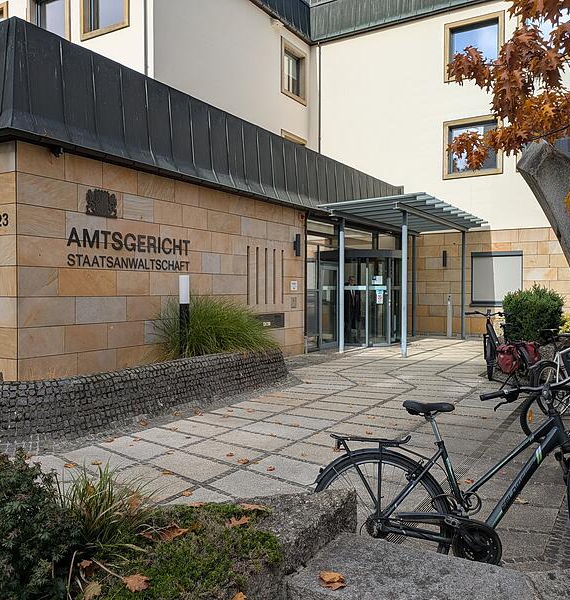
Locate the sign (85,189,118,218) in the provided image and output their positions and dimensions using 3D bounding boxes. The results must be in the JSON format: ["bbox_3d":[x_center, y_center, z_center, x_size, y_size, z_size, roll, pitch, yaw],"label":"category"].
[{"bbox_3d":[-2.555,-1.339,8.059,0.050,0.350,0.540,1,1,30],"label":"sign"}]

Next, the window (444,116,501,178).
[{"bbox_3d":[6.061,-4.897,18.647,1.855,1.860,0.200,1,1,31],"label":"window"}]

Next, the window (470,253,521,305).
[{"bbox_3d":[6.714,-0.659,18.331,1.550,1.705,0.200,1,1,31],"label":"window"}]

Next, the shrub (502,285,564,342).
[{"bbox_3d":[5.740,0.336,13.400,1.380,1.380,1.350,0,1,17],"label":"shrub"}]

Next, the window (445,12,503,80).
[{"bbox_3d":[6.095,-8.084,18.574,1.865,1.905,0.200,1,1,31],"label":"window"}]

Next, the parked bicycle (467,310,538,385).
[{"bbox_3d":[3.209,0.739,8.664,0.720,1.140,1.780,0,1,-5],"label":"parked bicycle"}]

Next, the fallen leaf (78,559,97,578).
[{"bbox_3d":[-0.625,0.850,1.829,0.065,0.035,0.065,0,1,-19],"label":"fallen leaf"}]

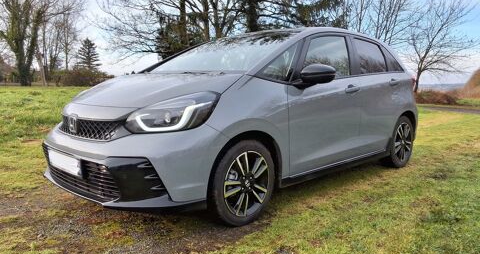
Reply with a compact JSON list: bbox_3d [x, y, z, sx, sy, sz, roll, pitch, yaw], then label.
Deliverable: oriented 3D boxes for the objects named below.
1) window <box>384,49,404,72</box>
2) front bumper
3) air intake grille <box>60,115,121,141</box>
[{"bbox_3d":[1.685,-0.725,4.277,0.440,0.250,0.060,-7,-6,-44],"label":"window"},{"bbox_3d":[-0.914,0.194,2.822,0.720,0.520,1.680,-7,10,-44],"label":"front bumper"},{"bbox_3d":[-1.060,-0.006,2.652,0.160,0.150,0.830,-7,10,-44],"label":"air intake grille"}]

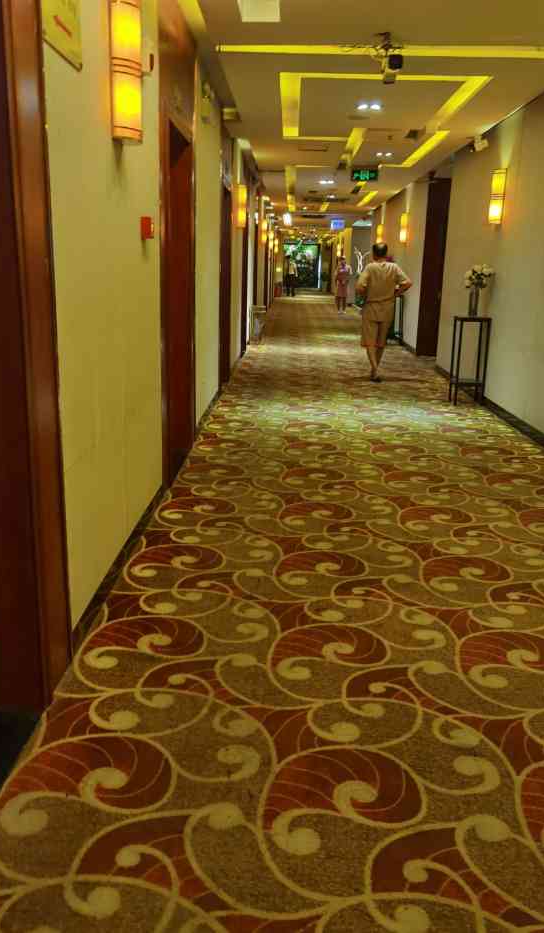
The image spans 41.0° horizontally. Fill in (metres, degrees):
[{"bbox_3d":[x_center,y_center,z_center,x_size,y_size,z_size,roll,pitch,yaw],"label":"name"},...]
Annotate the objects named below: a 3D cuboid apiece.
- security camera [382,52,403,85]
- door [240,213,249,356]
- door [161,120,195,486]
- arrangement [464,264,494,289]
[{"bbox_3d":[0.830,-2.741,5.013,0.115,0.165,0.200,2,15,1],"label":"security camera"},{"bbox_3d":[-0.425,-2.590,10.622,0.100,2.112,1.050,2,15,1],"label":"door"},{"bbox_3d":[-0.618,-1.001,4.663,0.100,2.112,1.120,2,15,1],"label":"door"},{"bbox_3d":[2.143,-1.962,7.516,0.260,0.220,0.240,2,15,1],"label":"arrangement"}]

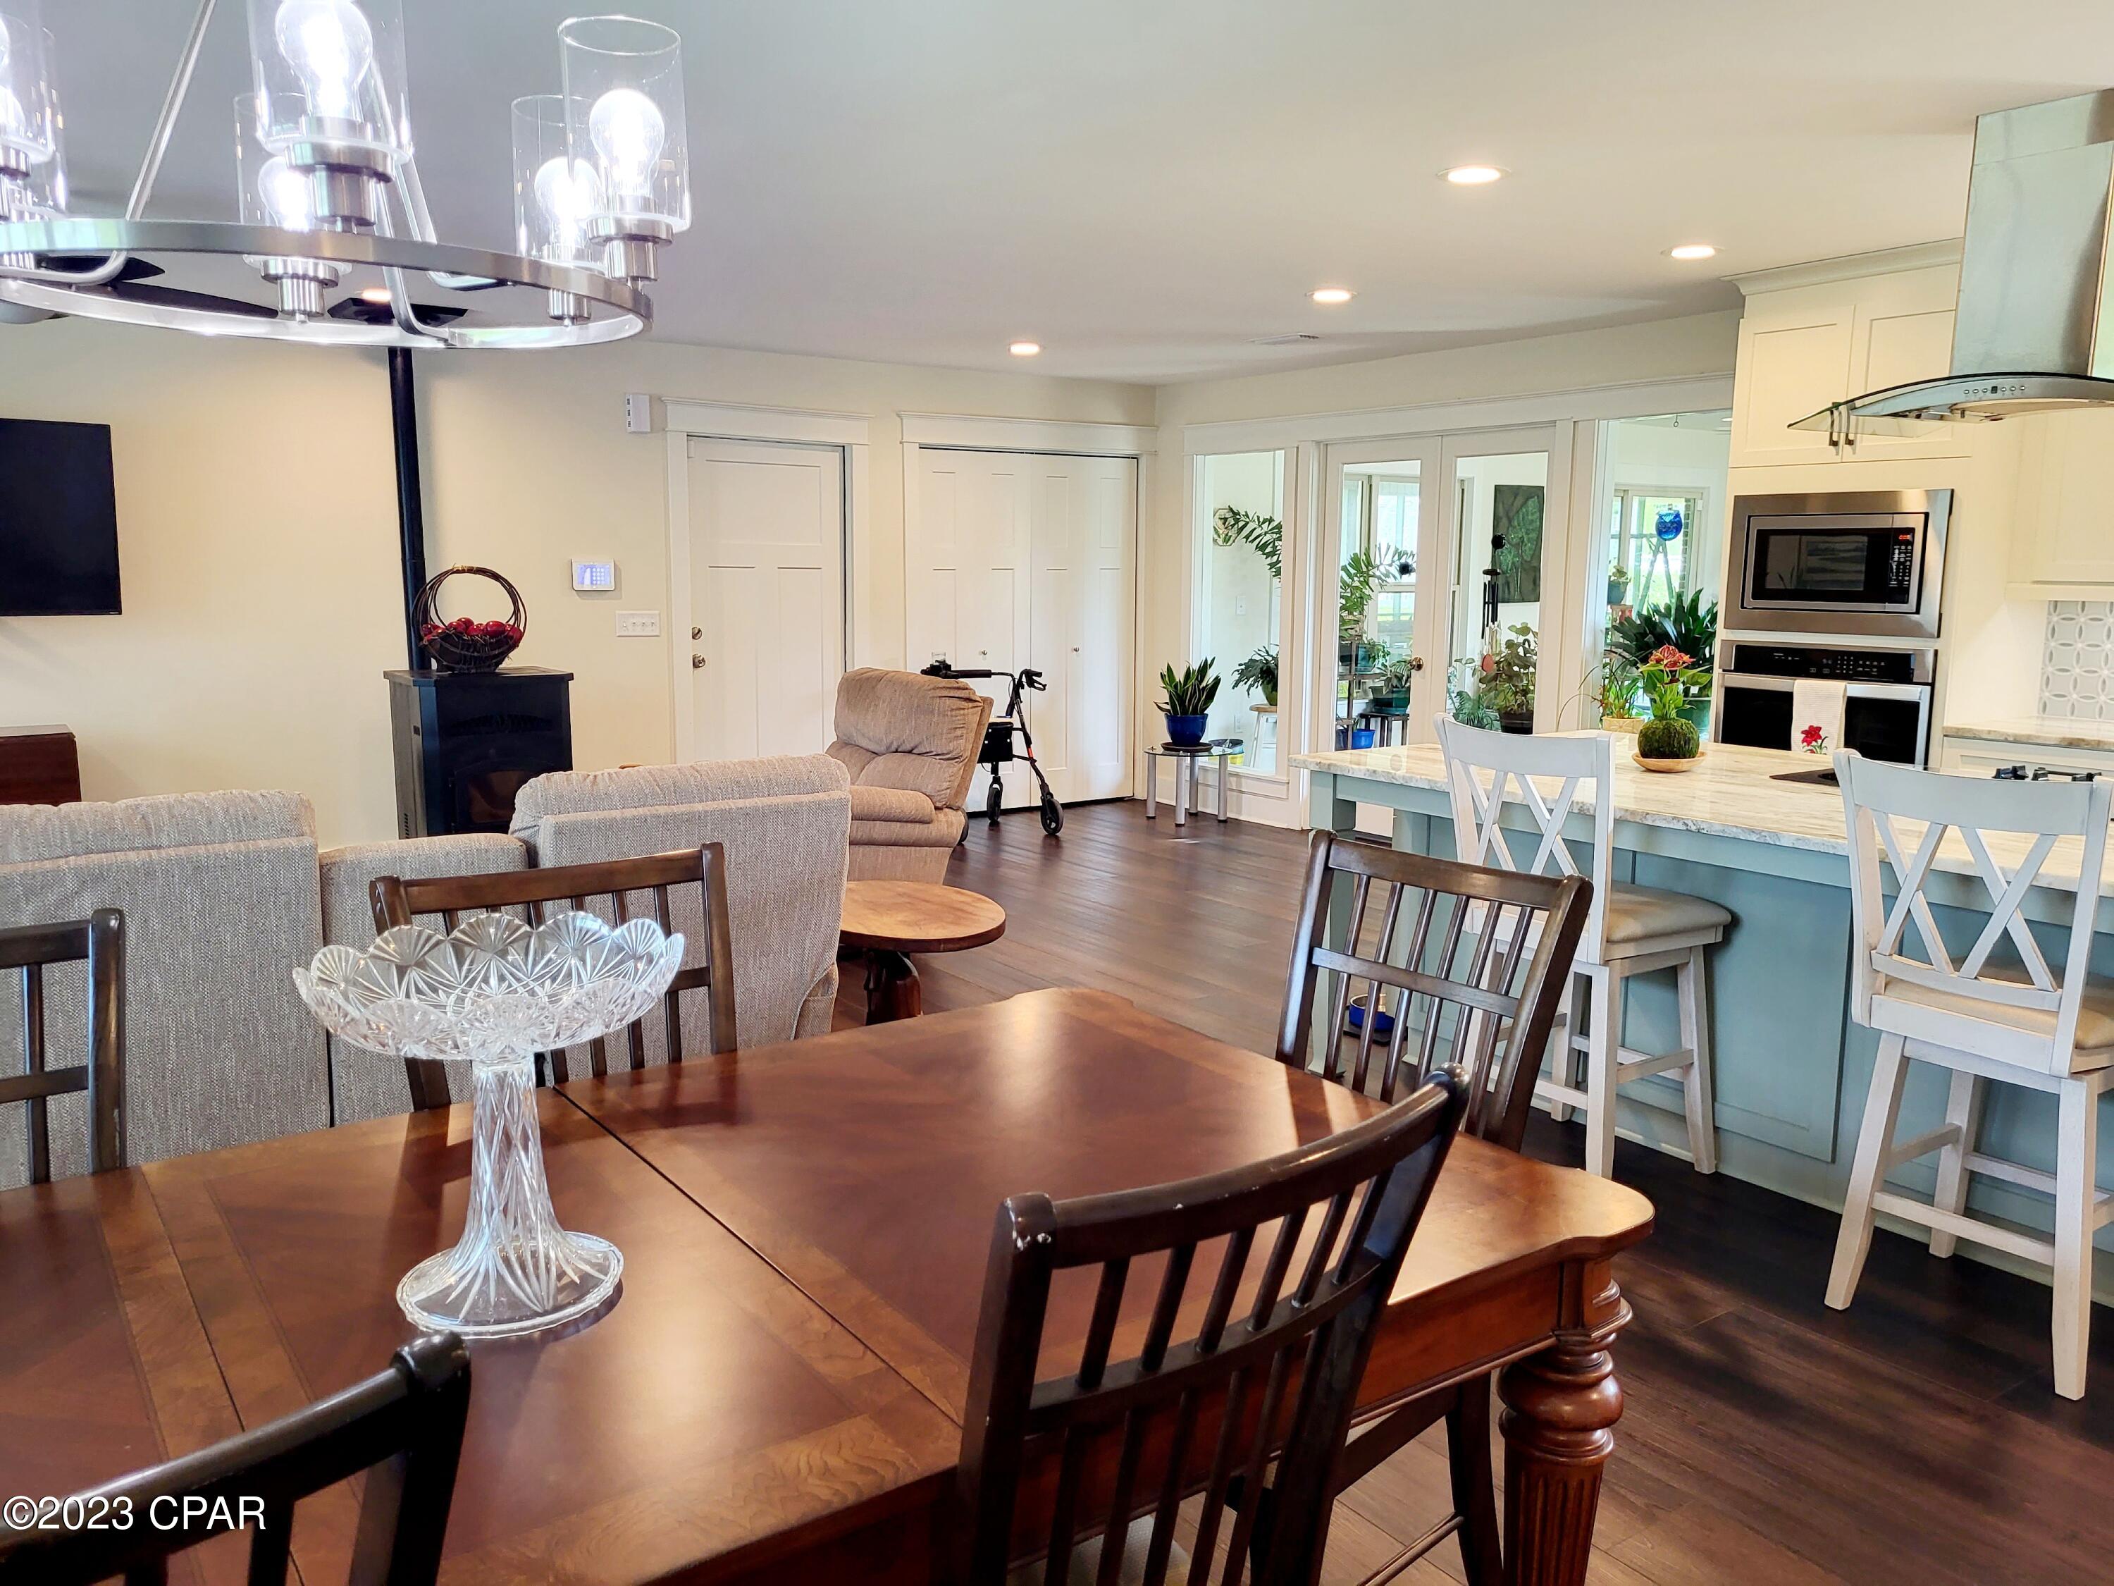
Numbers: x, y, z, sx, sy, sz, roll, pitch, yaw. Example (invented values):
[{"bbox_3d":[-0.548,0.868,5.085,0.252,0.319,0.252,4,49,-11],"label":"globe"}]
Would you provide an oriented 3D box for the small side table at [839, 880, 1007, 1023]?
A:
[{"bbox_3d":[-0.417,0.581,4.304,0.530,0.550,0.740,-4,9,-24],"label":"small side table"}]

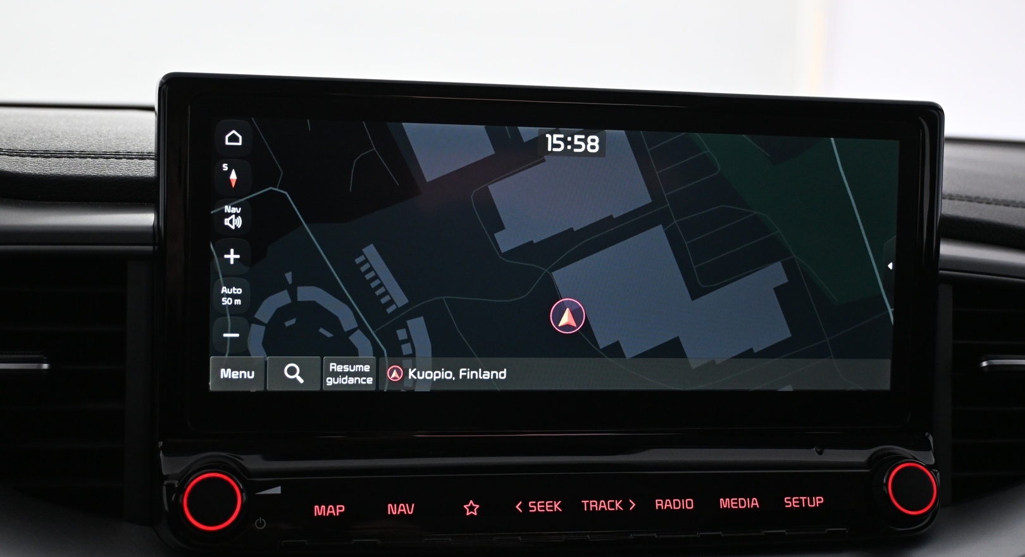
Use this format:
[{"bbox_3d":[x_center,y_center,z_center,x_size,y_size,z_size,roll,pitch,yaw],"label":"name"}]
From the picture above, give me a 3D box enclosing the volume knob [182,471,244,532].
[{"bbox_3d":[-0.096,0.072,0.391,0.020,0.020,0.011,1,-14,-9],"label":"volume knob"}]

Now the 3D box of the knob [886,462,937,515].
[{"bbox_3d":[0.139,0.075,0.433,0.020,0.020,0.011,1,-14,-9],"label":"knob"}]

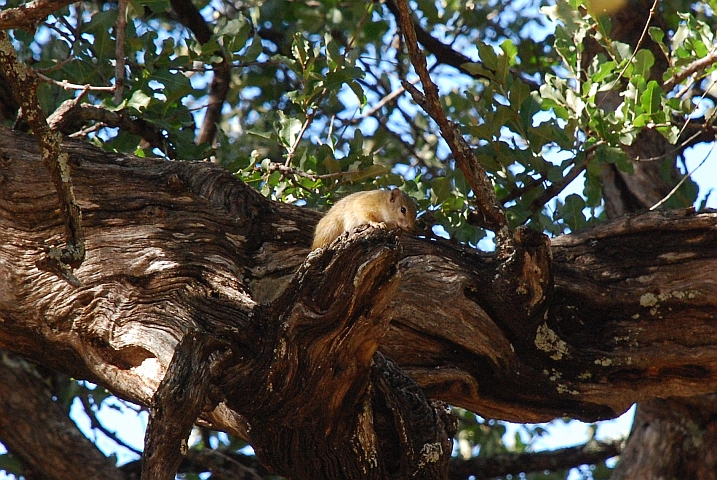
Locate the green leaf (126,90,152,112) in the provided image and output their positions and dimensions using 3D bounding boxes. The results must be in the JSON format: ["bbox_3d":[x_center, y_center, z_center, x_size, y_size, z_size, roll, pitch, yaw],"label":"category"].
[{"bbox_3d":[-0.326,-0.206,6.000,0.037,0.034,0.016,0,-12,0],"label":"green leaf"}]

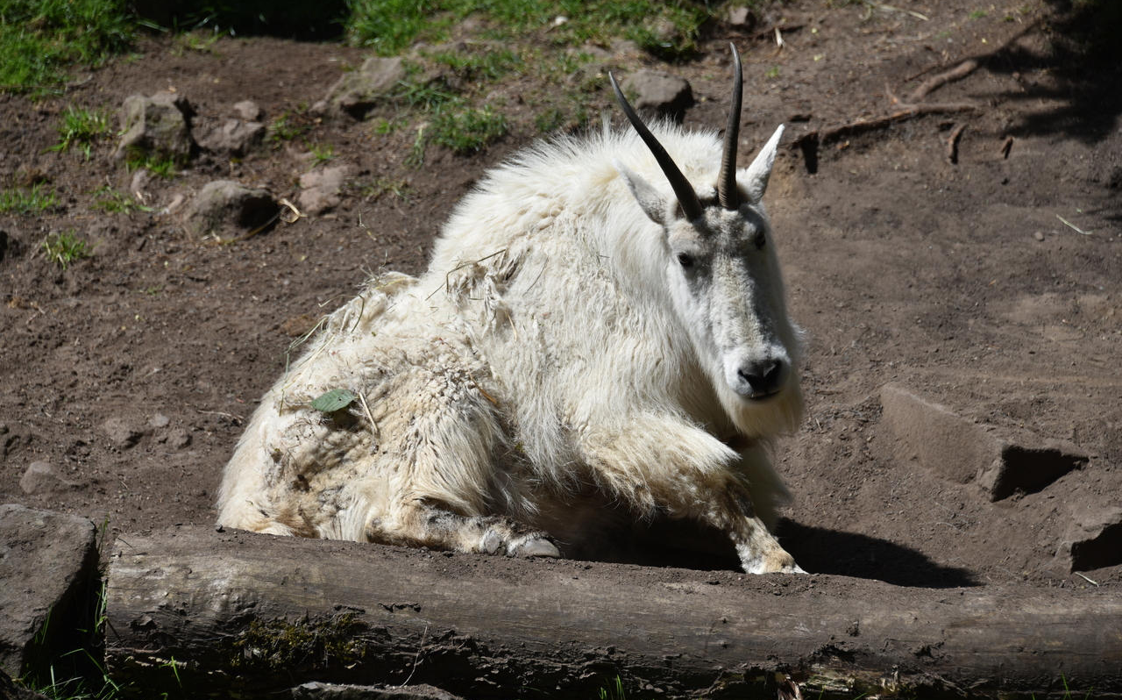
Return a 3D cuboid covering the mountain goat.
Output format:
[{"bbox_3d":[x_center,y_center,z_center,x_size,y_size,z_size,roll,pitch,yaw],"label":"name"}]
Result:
[{"bbox_3d":[-0.066,-0.073,8.150,0.870,0.710,0.450,9,15,35],"label":"mountain goat"}]

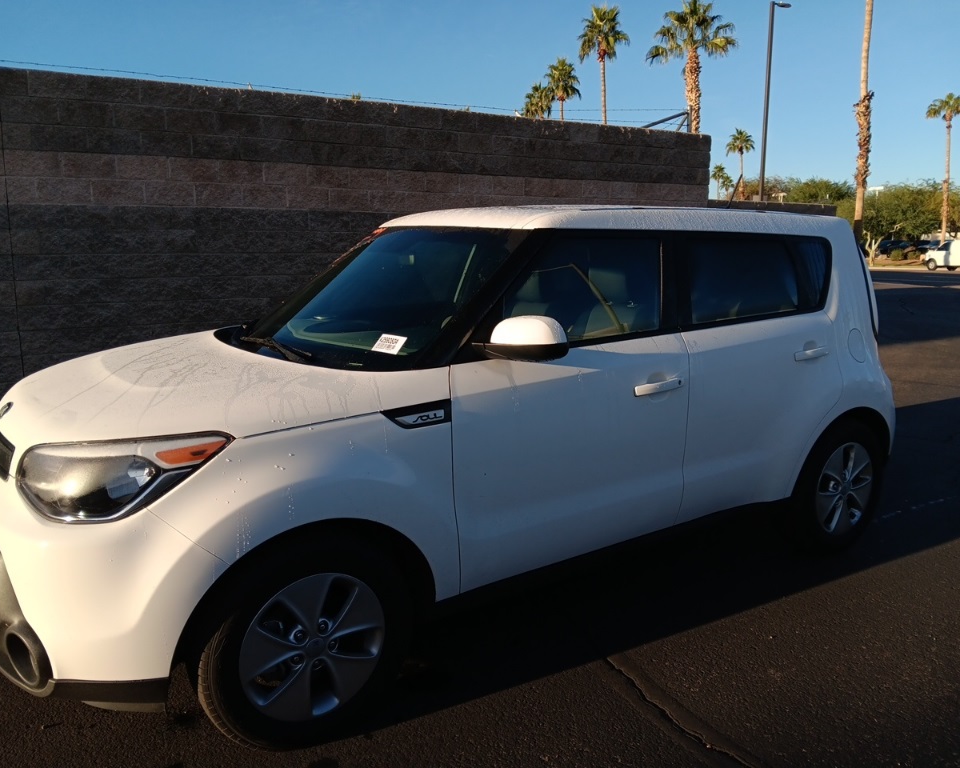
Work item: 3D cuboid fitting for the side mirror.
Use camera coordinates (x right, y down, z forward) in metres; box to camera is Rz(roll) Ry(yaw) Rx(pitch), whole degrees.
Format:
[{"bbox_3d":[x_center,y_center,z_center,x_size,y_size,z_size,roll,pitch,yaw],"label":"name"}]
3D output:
[{"bbox_3d":[0.128,-0.145,2.376,0.180,0.145,0.250,-7,12,-32],"label":"side mirror"}]

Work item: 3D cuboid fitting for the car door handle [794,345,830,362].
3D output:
[{"bbox_3d":[1.416,-0.124,3.274,0.225,0.045,0.047,-7,12,-32],"label":"car door handle"}]

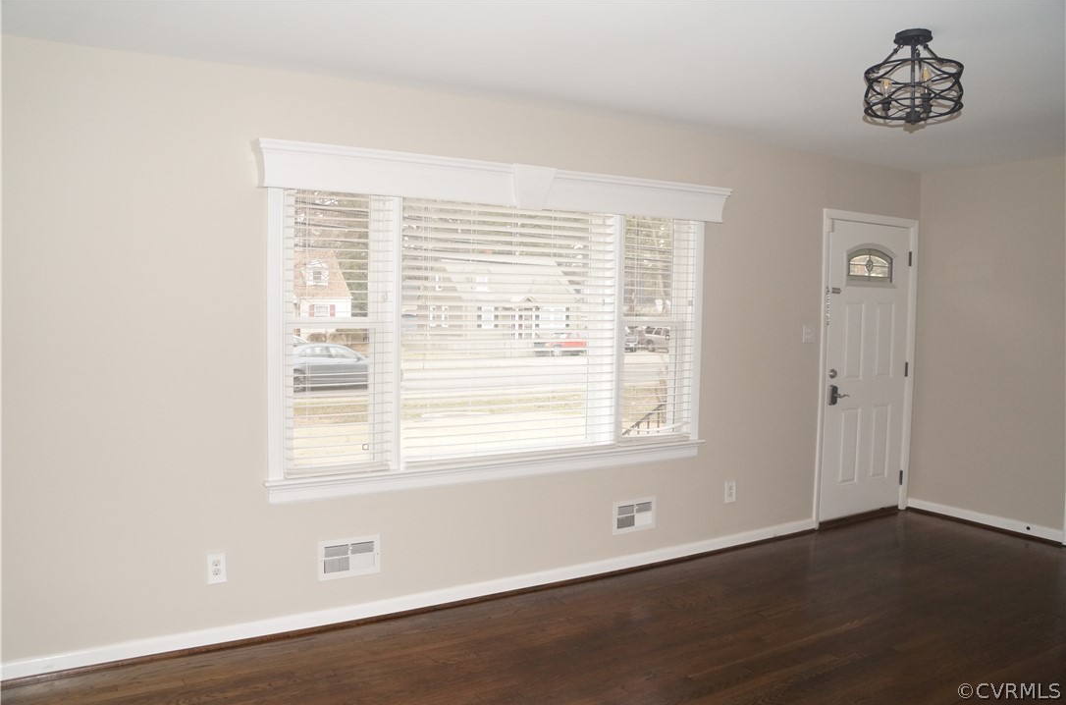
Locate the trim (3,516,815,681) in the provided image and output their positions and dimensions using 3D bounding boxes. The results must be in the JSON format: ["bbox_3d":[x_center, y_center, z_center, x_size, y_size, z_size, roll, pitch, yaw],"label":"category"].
[{"bbox_3d":[-0.083,1.169,4.279,4.561,0.074,0.016,-1,4,-31],"label":"trim"}]

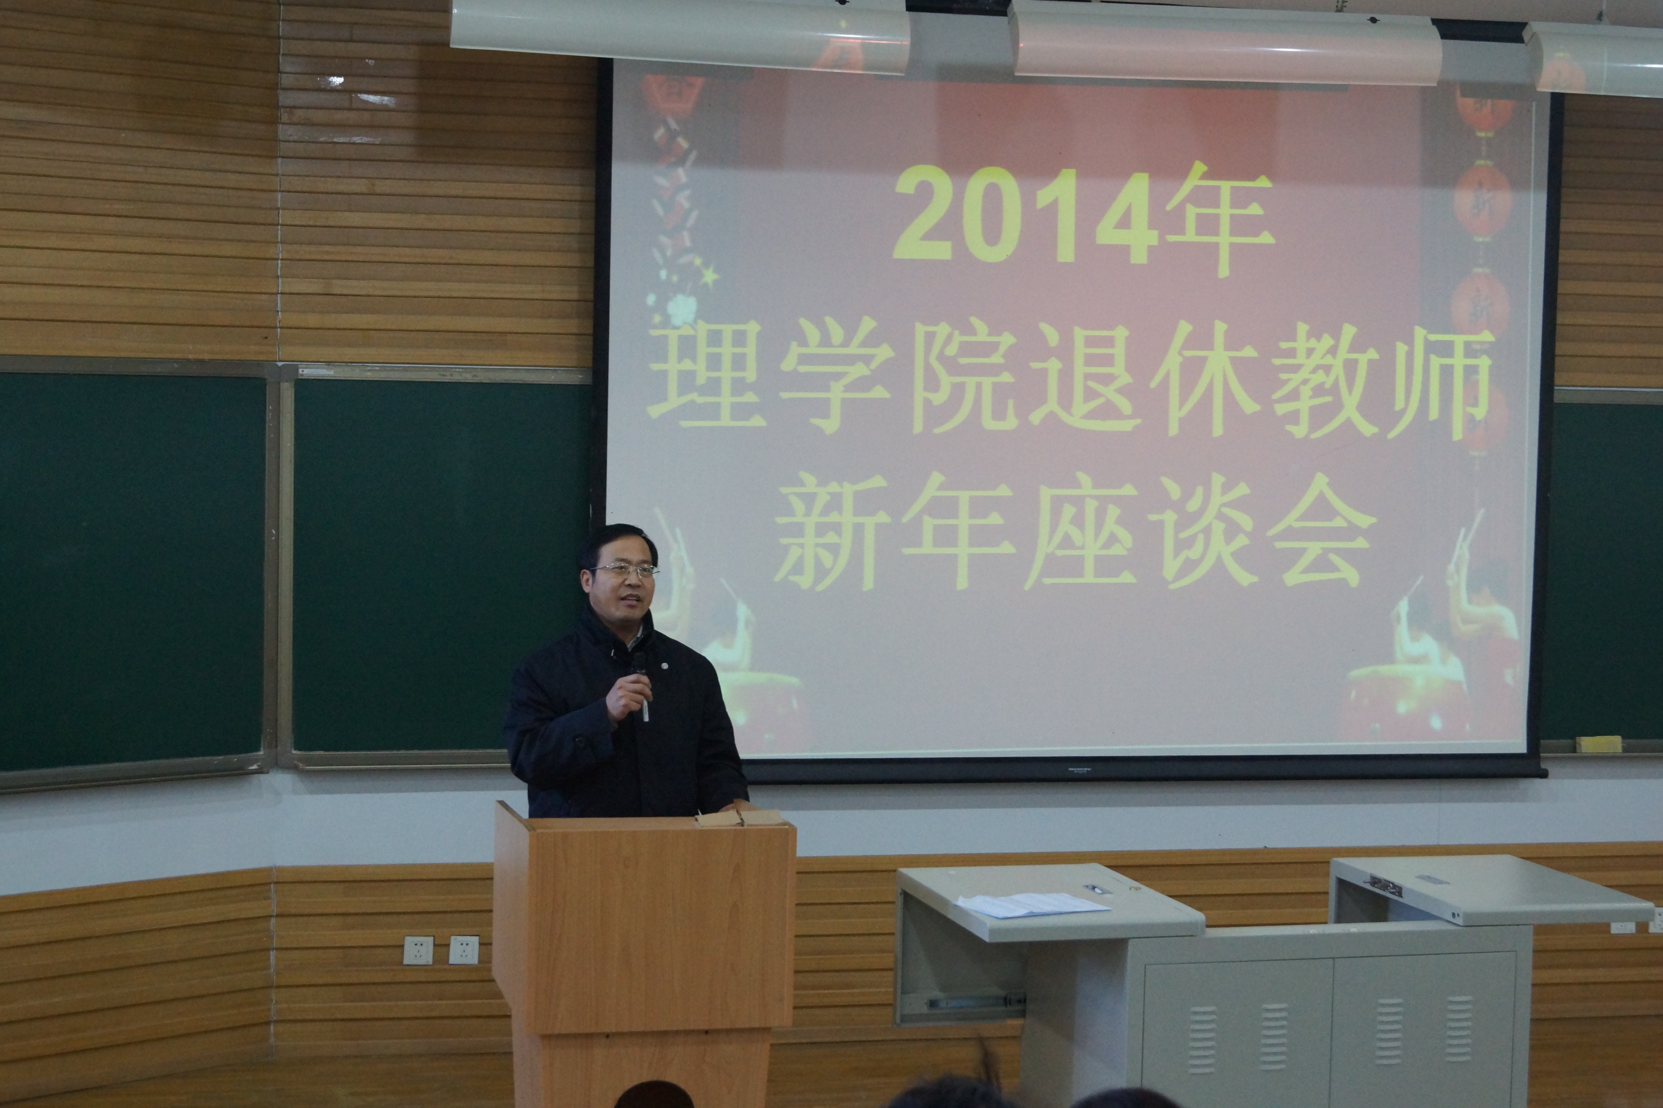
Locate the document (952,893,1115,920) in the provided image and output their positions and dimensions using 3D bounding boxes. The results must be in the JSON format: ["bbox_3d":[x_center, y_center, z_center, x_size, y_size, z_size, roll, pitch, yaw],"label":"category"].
[{"bbox_3d":[0.463,0.811,6.396,0.300,0.015,0.212,-1,4,-28],"label":"document"}]

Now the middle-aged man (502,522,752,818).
[{"bbox_3d":[-0.488,0.779,6.521,0.550,1.700,0.400,0,4,-16],"label":"middle-aged man"}]

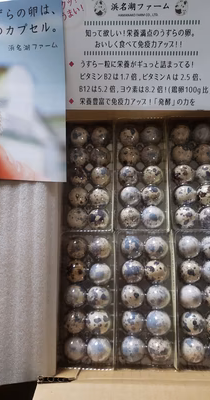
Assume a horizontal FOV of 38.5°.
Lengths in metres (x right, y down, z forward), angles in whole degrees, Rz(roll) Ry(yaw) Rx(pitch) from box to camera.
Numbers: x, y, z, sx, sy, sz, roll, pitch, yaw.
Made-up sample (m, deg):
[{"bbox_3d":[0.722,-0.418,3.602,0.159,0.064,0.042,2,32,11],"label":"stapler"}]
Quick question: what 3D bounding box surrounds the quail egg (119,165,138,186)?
[{"bbox_3d":[0.030,-0.031,0.381,0.025,0.032,0.025,-1,75,3],"label":"quail egg"}]

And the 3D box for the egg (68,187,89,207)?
[{"bbox_3d":[-0.035,-0.005,0.388,0.025,0.032,0.025,-1,75,4],"label":"egg"}]

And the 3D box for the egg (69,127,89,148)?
[{"bbox_3d":[-0.034,-0.087,0.410,0.025,0.032,0.025,-1,75,4],"label":"egg"}]

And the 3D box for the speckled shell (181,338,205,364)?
[{"bbox_3d":[0.097,0.165,0.330,0.026,0.032,0.026,-1,74,5],"label":"speckled shell"}]

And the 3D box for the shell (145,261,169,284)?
[{"bbox_3d":[0.061,0.084,0.358,0.025,0.032,0.025,-1,75,4],"label":"shell"}]

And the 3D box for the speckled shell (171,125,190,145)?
[{"bbox_3d":[0.101,-0.087,0.399,0.026,0.032,0.026,-1,75,3],"label":"speckled shell"}]

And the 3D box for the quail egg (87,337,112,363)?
[{"bbox_3d":[-0.006,0.170,0.342,0.026,0.032,0.026,-1,75,4],"label":"quail egg"}]

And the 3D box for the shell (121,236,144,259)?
[{"bbox_3d":[0.033,0.057,0.365,0.026,0.032,0.026,-1,74,5],"label":"shell"}]

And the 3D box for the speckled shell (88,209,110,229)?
[{"bbox_3d":[-0.008,0.023,0.378,0.025,0.032,0.025,-1,75,4],"label":"speckled shell"}]

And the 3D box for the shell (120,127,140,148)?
[{"bbox_3d":[0.032,-0.084,0.395,0.025,0.032,0.025,-1,75,3],"label":"shell"}]

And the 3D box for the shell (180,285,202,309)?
[{"bbox_3d":[0.099,0.112,0.346,0.026,0.032,0.026,-1,75,3],"label":"shell"}]

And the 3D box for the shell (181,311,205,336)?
[{"bbox_3d":[0.099,0.138,0.337,0.026,0.032,0.026,-1,74,5],"label":"shell"}]

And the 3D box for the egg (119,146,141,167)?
[{"bbox_3d":[0.032,-0.058,0.388,0.025,0.032,0.025,-1,75,3],"label":"egg"}]

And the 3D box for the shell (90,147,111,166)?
[{"bbox_3d":[-0.006,-0.057,0.390,0.025,0.032,0.025,-1,75,3],"label":"shell"}]

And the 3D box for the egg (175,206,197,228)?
[{"bbox_3d":[0.100,0.021,0.372,0.026,0.033,0.026,-1,75,4],"label":"egg"}]

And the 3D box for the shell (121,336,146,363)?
[{"bbox_3d":[0.032,0.167,0.336,0.026,0.032,0.026,-1,75,3],"label":"shell"}]

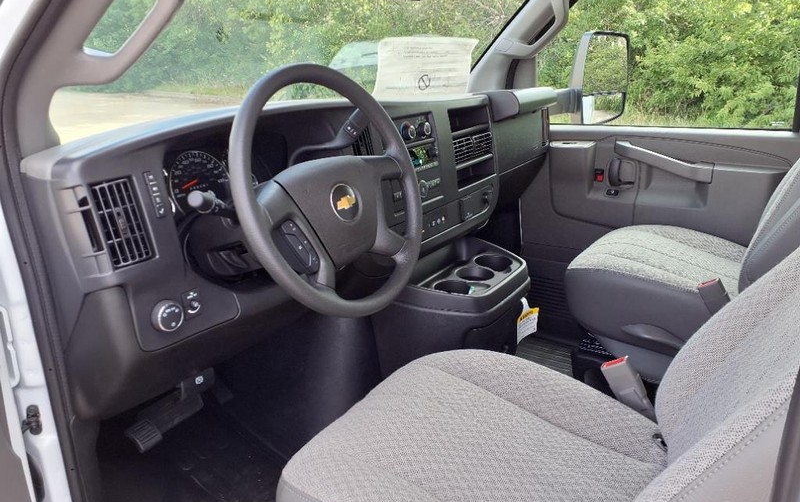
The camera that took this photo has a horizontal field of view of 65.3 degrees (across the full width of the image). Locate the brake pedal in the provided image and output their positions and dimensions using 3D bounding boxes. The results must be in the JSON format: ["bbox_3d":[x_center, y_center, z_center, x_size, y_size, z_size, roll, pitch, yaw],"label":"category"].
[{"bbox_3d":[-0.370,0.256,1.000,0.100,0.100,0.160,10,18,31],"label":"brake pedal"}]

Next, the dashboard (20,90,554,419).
[{"bbox_3d":[-0.064,-0.165,1.415,0.390,0.380,1.670,10,18,31],"label":"dashboard"}]

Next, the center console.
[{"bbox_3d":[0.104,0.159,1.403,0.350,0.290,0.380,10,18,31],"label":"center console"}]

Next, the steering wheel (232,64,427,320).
[{"bbox_3d":[-0.114,-0.085,0.960,0.100,0.388,0.388,-16,4,36],"label":"steering wheel"}]

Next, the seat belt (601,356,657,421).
[{"bbox_3d":[0.406,0.249,1.099,0.055,0.130,0.030,-32,-5,35],"label":"seat belt"}]

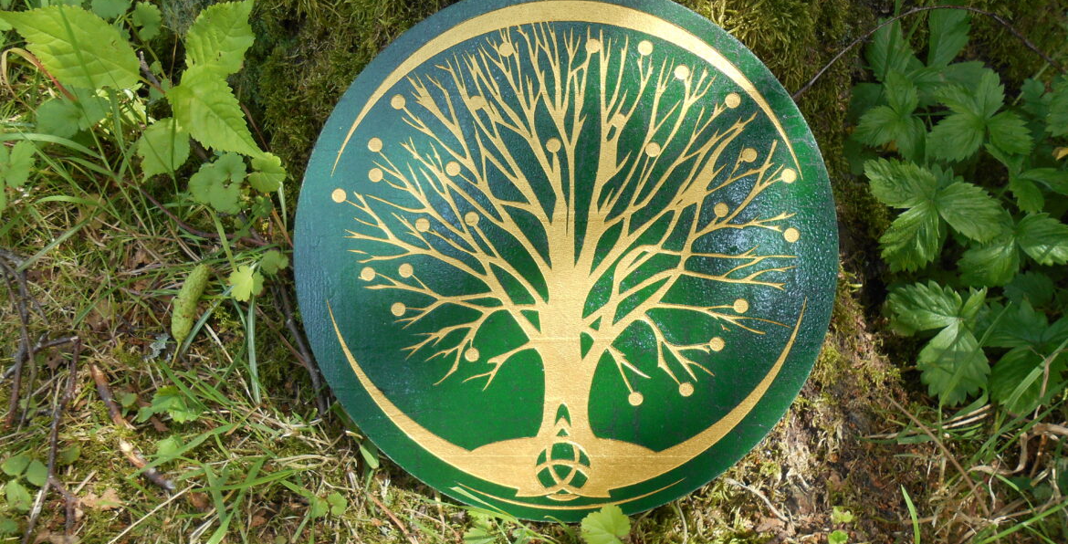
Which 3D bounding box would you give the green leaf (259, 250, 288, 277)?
[{"bbox_3d":[-0.174,-0.006,0.535,0.020,0.004,0.020,-39,82,-23],"label":"green leaf"}]

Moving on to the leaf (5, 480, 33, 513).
[{"bbox_3d":[-0.301,0.132,0.470,0.011,0.004,0.025,-27,53,-31],"label":"leaf"}]

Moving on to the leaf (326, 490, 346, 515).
[{"bbox_3d":[-0.113,0.131,0.455,0.012,0.004,0.015,7,57,-5],"label":"leaf"}]

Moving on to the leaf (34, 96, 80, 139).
[{"bbox_3d":[-0.389,-0.126,0.655,0.035,0.010,0.038,-34,85,-27],"label":"leaf"}]

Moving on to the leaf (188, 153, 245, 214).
[{"bbox_3d":[-0.237,-0.067,0.600,0.043,0.013,0.050,-26,78,-22],"label":"leaf"}]

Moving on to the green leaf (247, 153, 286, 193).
[{"bbox_3d":[-0.197,-0.073,0.590,0.028,0.008,0.034,5,69,-10],"label":"green leaf"}]

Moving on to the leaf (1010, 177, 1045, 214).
[{"bbox_3d":[0.364,-0.056,0.590,0.021,0.008,0.029,-19,65,-3],"label":"leaf"}]

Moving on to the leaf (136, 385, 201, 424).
[{"bbox_3d":[-0.224,0.081,0.495,0.038,0.006,0.025,-18,60,-24],"label":"leaf"}]

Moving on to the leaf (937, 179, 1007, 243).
[{"bbox_3d":[0.290,-0.039,0.529,0.039,0.012,0.046,-43,62,-15],"label":"leaf"}]

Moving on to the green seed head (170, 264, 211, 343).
[{"bbox_3d":[-0.210,0.019,0.490,0.014,0.014,0.050,24,66,-12],"label":"green seed head"}]

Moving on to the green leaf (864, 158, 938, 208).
[{"bbox_3d":[0.229,-0.056,0.500,0.047,0.006,0.030,38,80,26],"label":"green leaf"}]

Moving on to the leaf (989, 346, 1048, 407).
[{"bbox_3d":[0.287,0.063,0.475,0.028,0.006,0.044,32,74,32],"label":"leaf"}]

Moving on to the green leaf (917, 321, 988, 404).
[{"bbox_3d":[0.233,0.050,0.445,0.038,0.009,0.046,3,67,8],"label":"green leaf"}]

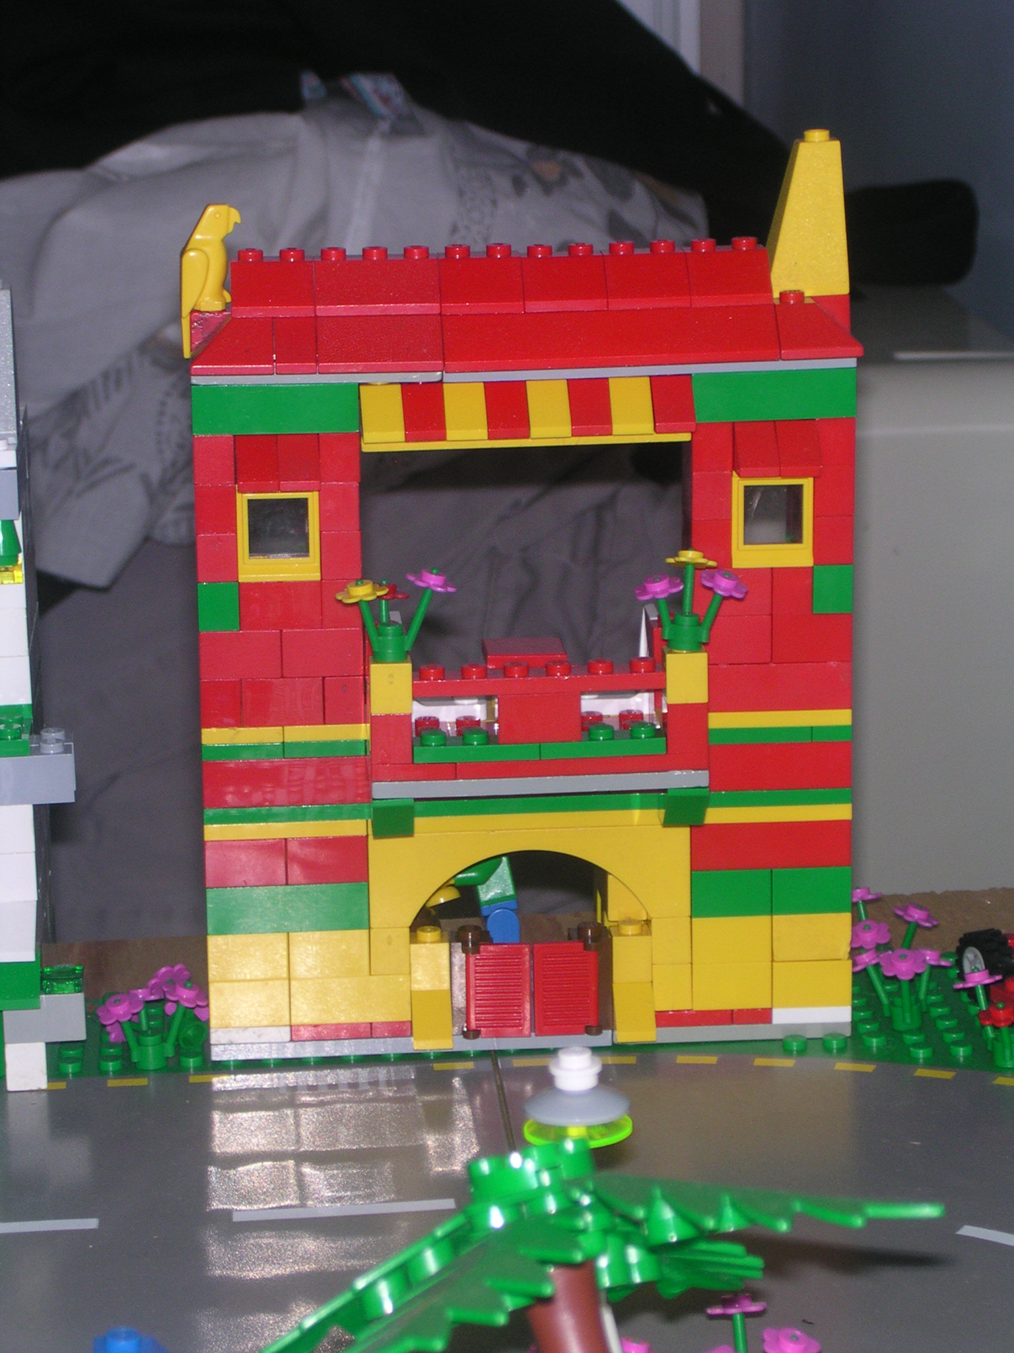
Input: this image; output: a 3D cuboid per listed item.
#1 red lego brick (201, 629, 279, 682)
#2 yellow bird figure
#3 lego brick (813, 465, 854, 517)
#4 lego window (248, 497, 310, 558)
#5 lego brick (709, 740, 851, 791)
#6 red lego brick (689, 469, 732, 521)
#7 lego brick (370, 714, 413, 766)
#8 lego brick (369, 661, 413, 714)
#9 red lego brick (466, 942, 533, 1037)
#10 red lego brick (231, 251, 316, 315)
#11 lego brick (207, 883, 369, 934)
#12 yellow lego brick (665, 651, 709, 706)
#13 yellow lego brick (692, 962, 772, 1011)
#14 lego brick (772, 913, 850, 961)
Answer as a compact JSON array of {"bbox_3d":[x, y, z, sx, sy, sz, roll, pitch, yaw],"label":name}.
[{"bbox_3d":[-0.052,-0.005,0.845,0.016,0.010,0.009,-2,12,-5],"label":"red lego brick"},{"bbox_3d":[-0.057,-0.077,0.839,0.012,0.029,0.008,-2,12,-5],"label":"yellow bird figure"},{"bbox_3d":[0.063,-0.037,0.848,0.008,0.010,0.009,-2,13,-5],"label":"lego brick"},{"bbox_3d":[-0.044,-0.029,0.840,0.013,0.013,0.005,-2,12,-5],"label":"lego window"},{"bbox_3d":[0.052,0.017,0.858,0.032,0.010,0.008,-2,12,-5],"label":"lego brick"},{"bbox_3d":[0.039,-0.036,0.848,0.008,0.010,0.011,-2,12,-5],"label":"red lego brick"},{"bbox_3d":[-0.022,0.011,0.825,0.008,0.010,0.008,-2,12,-5],"label":"lego brick"},{"bbox_3d":[-0.022,0.001,0.825,0.008,0.010,0.008,-2,12,-5],"label":"lego brick"},{"bbox_3d":[-0.002,0.062,0.859,0.013,0.019,0.004,-2,13,-5],"label":"red lego brick"},{"bbox_3d":[-0.045,-0.076,0.833,0.016,0.011,0.016,-2,13,-5],"label":"red lego brick"},{"bbox_3d":[-0.043,0.044,0.856,0.032,0.010,0.009,-2,13,-5],"label":"lego brick"},{"bbox_3d":[0.034,-0.001,0.823,0.008,0.011,0.008,-2,13,-5],"label":"yellow lego brick"},{"bbox_3d":[0.045,0.060,0.868,0.016,0.010,0.009,-2,13,-5],"label":"yellow lego brick"},{"bbox_3d":[0.060,0.051,0.866,0.016,0.010,0.008,-2,12,-5],"label":"lego brick"}]

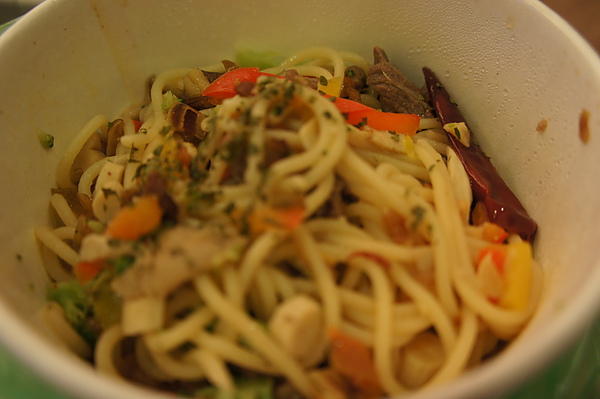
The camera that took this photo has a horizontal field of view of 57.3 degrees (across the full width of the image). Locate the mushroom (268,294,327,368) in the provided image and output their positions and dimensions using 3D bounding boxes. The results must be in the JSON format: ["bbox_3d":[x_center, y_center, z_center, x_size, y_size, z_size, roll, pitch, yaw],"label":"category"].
[{"bbox_3d":[-0.001,0.028,0.118,0.012,0.011,0.012,0,50,0],"label":"mushroom"}]

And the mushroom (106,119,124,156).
[{"bbox_3d":[-0.052,-0.018,0.156,0.005,0.009,0.006,0,50,0],"label":"mushroom"}]

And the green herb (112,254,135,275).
[{"bbox_3d":[-0.038,0.014,0.120,0.005,0.003,0.004,0,50,0],"label":"green herb"}]

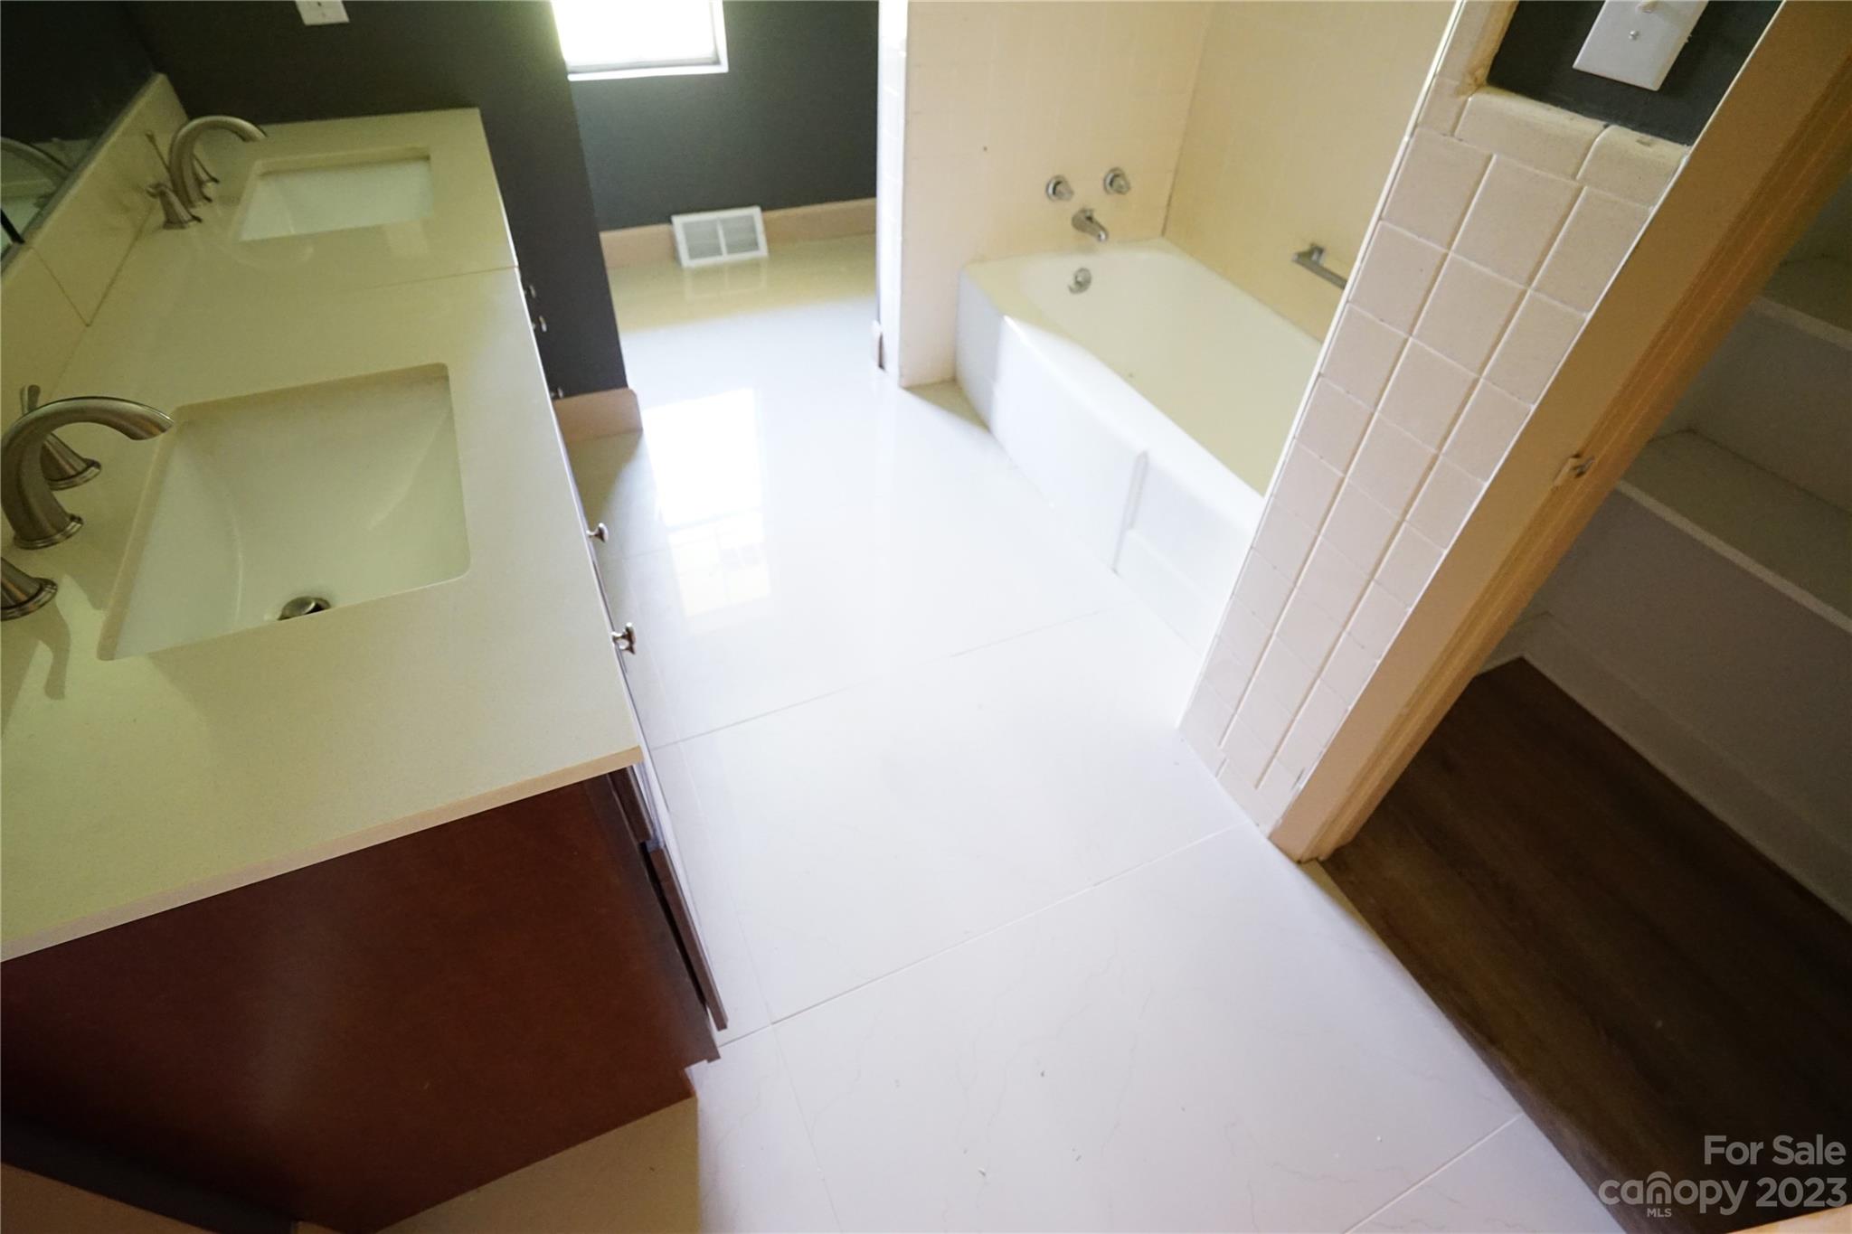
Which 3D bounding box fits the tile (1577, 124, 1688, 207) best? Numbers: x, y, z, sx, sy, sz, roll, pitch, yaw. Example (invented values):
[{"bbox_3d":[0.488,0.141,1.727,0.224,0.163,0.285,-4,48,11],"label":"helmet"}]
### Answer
[{"bbox_3d":[0.705,-0.447,0.816,0.021,0.050,0.078,-16,47,-18],"label":"tile"}]

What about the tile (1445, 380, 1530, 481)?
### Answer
[{"bbox_3d":[0.699,-0.231,1.024,0.010,0.108,0.068,-16,47,-19],"label":"tile"}]

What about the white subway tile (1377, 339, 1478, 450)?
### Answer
[{"bbox_3d":[0.655,-0.287,1.073,0.009,0.107,0.107,-16,47,-18],"label":"white subway tile"}]

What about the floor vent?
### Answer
[{"bbox_3d":[-0.894,-1.650,3.559,0.375,0.186,0.090,-16,47,-18],"label":"floor vent"}]

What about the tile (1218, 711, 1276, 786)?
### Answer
[{"bbox_3d":[0.636,0.262,1.615,0.010,0.108,0.108,-16,47,-19],"label":"tile"}]

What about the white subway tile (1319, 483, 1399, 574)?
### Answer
[{"bbox_3d":[0.647,-0.131,1.223,0.009,0.107,0.107,-16,47,-18],"label":"white subway tile"}]

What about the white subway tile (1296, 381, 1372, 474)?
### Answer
[{"bbox_3d":[0.612,-0.281,1.230,0.010,0.108,0.110,-16,47,-19],"label":"white subway tile"}]

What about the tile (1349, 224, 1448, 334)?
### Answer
[{"bbox_3d":[0.614,-0.435,1.069,0.009,0.107,0.109,-16,47,-18],"label":"tile"}]

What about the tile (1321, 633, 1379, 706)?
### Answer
[{"bbox_3d":[0.683,0.084,1.327,0.010,0.108,0.069,-16,47,-18],"label":"tile"}]

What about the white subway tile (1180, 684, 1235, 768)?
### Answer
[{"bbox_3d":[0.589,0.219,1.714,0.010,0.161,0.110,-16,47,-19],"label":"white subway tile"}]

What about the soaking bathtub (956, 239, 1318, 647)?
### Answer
[{"bbox_3d":[0.739,-0.564,2.365,0.820,0.394,1.560,-16,47,-18],"label":"soaking bathtub"}]

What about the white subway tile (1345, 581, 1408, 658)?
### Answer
[{"bbox_3d":[0.686,0.005,1.251,0.010,0.108,0.069,-16,47,-18],"label":"white subway tile"}]

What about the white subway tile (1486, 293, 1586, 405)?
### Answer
[{"bbox_3d":[0.703,-0.310,0.948,0.010,0.108,0.068,-16,47,-19],"label":"white subway tile"}]

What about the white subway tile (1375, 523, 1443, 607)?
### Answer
[{"bbox_3d":[0.690,-0.073,1.175,0.010,0.108,0.069,-16,47,-18],"label":"white subway tile"}]

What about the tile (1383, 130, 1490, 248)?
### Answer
[{"bbox_3d":[0.623,-0.517,1.000,0.010,0.108,0.110,-16,47,-18],"label":"tile"}]

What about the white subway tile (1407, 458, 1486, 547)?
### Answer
[{"bbox_3d":[0.695,-0.152,1.101,0.010,0.108,0.068,-16,47,-19],"label":"white subway tile"}]

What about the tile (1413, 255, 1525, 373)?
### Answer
[{"bbox_3d":[0.665,-0.367,1.006,0.010,0.108,0.108,-16,47,-19],"label":"tile"}]

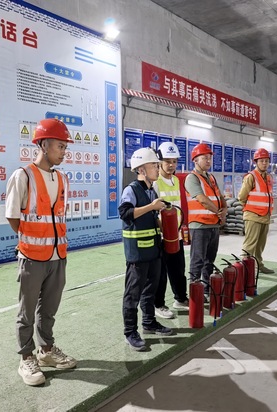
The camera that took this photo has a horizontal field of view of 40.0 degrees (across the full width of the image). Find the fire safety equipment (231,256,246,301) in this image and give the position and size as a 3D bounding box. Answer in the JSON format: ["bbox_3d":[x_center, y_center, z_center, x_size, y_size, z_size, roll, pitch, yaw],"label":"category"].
[{"bbox_3d":[1.146,0.817,4.355,0.180,0.515,0.150,0,4,10],"label":"fire safety equipment"}]

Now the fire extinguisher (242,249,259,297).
[{"bbox_3d":[1.325,0.802,4.524,0.180,0.520,0.150,0,4,8],"label":"fire extinguisher"}]

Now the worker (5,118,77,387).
[{"bbox_3d":[-0.673,0.299,2.654,0.380,1.790,0.490,2,4,34],"label":"worker"}]

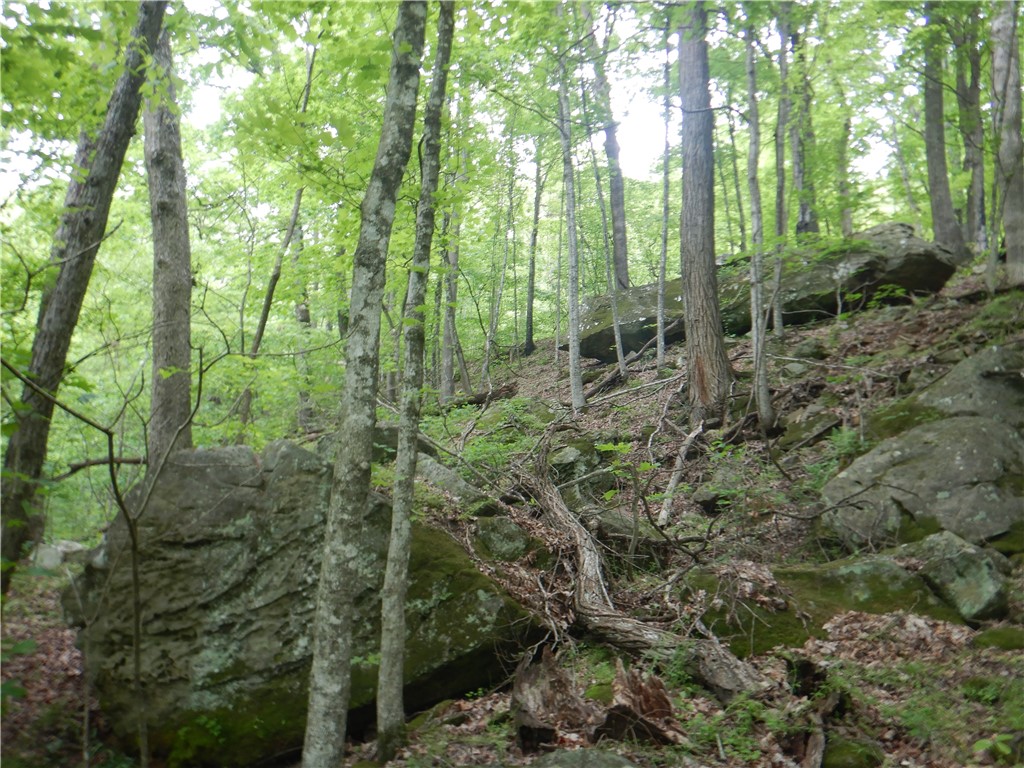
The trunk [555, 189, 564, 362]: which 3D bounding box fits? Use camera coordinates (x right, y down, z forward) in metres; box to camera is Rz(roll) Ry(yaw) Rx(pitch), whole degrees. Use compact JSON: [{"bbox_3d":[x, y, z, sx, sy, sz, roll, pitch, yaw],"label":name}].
[{"bbox_3d":[0.906,-2.014,13.392,0.090,3.401,0.090,2,-7,4],"label":"trunk"}]

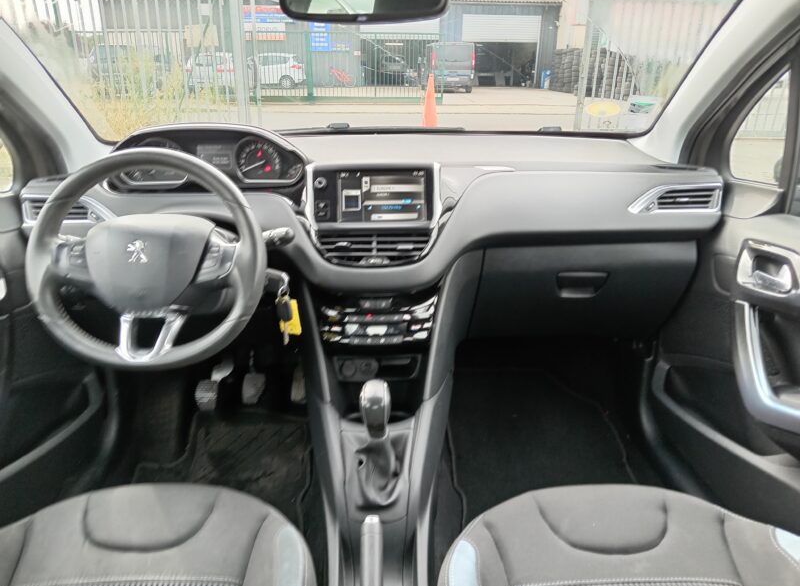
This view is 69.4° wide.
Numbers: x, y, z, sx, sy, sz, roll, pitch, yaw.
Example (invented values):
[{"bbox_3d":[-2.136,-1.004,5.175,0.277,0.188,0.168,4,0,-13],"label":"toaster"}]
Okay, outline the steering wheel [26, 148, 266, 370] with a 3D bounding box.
[{"bbox_3d":[-0.371,-0.051,0.878,0.352,0.330,0.105,-1,-3,-3],"label":"steering wheel"}]

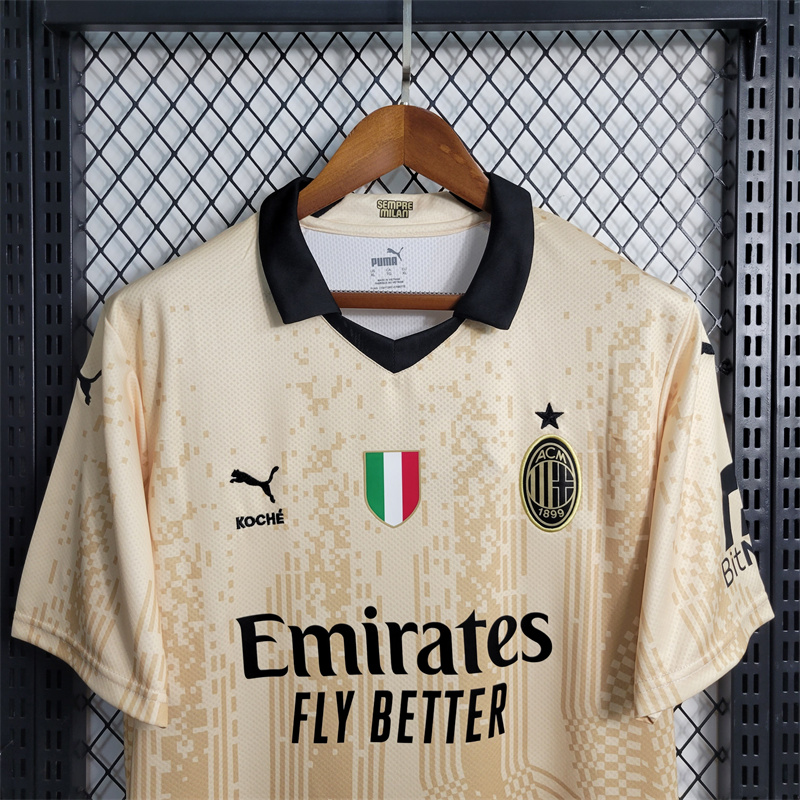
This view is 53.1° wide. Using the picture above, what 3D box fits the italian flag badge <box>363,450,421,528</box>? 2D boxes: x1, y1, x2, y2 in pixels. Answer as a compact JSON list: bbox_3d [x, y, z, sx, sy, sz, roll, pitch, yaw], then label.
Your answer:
[{"bbox_3d":[-0.007,0.078,0.710,0.051,0.068,0.004,-1,-5,0],"label":"italian flag badge"}]

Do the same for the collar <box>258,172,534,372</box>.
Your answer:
[{"bbox_3d":[-0.003,-0.119,0.760,0.257,0.190,0.110,0,2,0],"label":"collar"}]

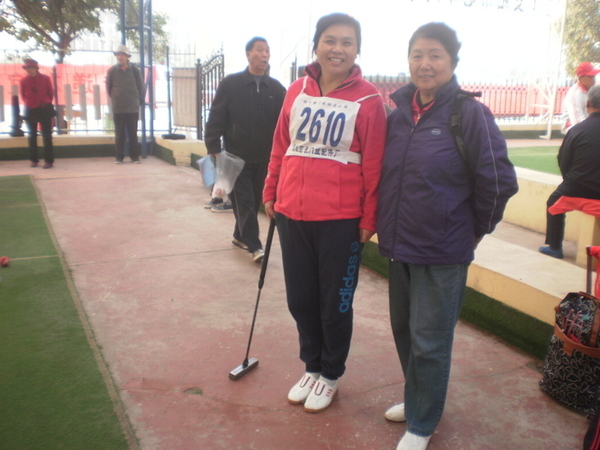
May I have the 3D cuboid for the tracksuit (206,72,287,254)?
[{"bbox_3d":[-0.390,-0.516,4.864,0.610,1.360,0.460,-4,14,-22],"label":"tracksuit"}]

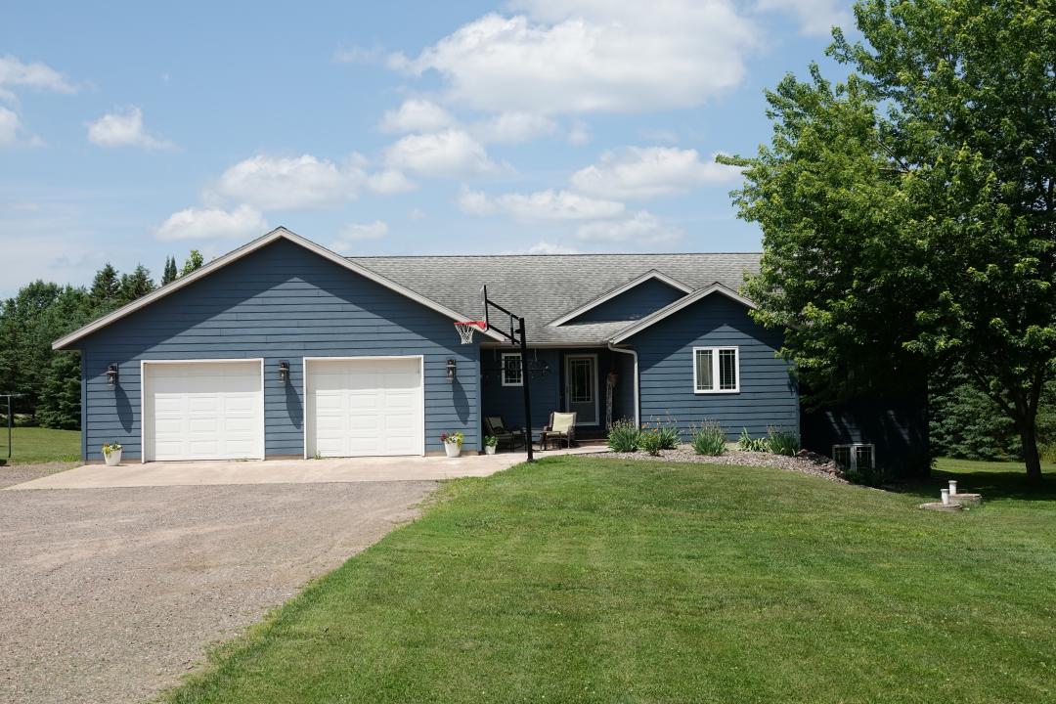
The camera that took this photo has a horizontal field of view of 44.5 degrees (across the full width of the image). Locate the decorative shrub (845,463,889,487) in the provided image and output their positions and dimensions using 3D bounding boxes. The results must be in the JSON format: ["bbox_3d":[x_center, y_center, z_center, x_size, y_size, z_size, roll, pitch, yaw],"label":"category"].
[{"bbox_3d":[9.346,3.439,35.600,1.200,0.720,1.000,-1,-2,-5],"label":"decorative shrub"}]

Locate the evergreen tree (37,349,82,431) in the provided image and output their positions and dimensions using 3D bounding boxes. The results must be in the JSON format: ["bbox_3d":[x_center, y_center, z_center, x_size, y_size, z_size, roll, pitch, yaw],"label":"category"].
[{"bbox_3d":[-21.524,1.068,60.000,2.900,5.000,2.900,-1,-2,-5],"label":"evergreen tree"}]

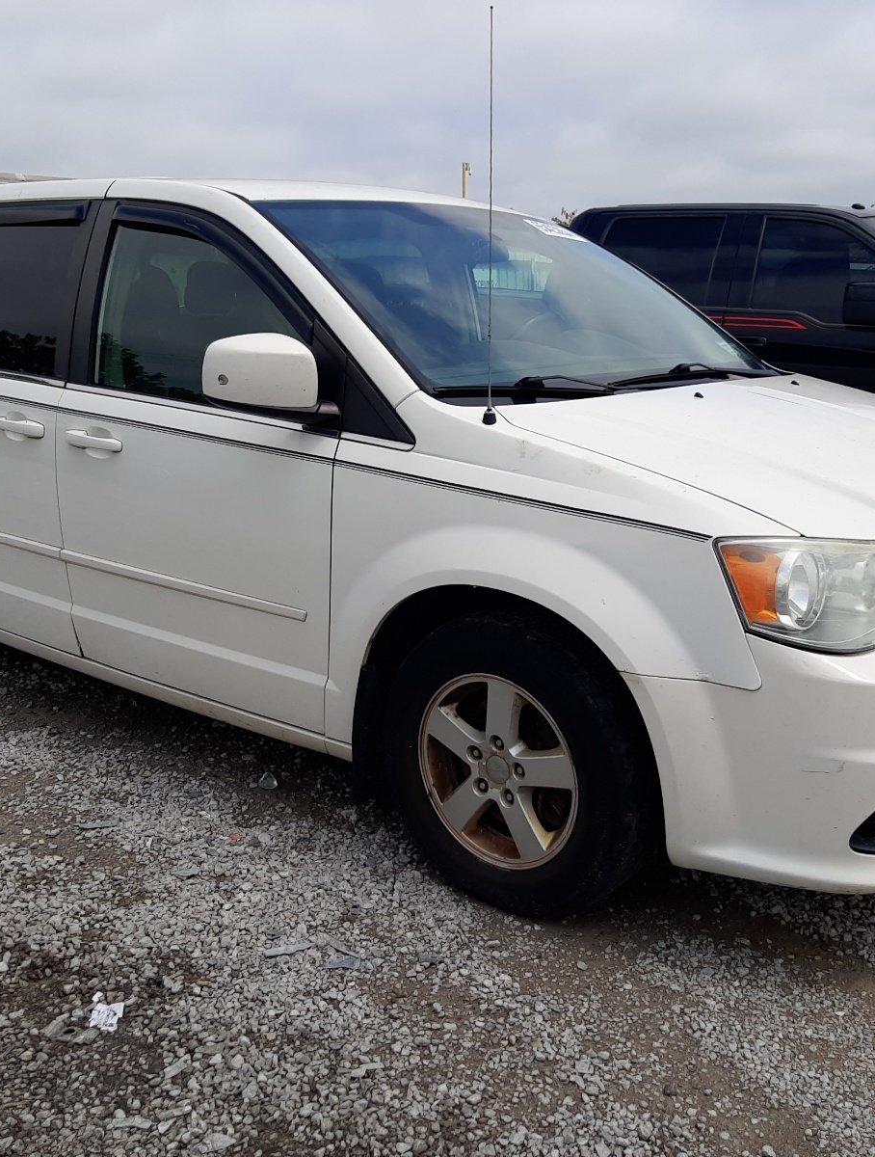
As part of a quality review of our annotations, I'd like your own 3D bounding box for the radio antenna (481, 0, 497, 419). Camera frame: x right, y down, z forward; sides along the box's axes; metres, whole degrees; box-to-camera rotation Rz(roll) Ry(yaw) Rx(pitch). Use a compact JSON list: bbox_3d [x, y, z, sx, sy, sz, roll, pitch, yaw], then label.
[{"bbox_3d":[0.120,-0.760,2.496,0.036,0.850,0.036,1,14,0],"label":"radio antenna"}]

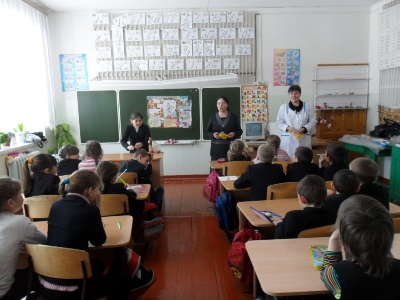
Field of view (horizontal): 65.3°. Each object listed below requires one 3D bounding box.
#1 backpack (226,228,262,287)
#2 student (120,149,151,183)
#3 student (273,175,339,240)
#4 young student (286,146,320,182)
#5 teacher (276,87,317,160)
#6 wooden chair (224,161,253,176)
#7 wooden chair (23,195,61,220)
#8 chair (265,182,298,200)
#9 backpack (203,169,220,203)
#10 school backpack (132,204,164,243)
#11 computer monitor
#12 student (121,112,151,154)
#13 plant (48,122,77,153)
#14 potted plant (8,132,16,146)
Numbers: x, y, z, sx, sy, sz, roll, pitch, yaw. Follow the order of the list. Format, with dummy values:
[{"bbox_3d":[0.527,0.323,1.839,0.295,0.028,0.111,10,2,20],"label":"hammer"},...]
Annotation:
[{"bbox_3d":[0.297,0.682,2.046,0.190,0.380,0.270,-4,8,-14],"label":"backpack"},{"bbox_3d":[-0.633,0.469,3.339,0.420,1.000,0.560,1,9,20],"label":"student"},{"bbox_3d":[0.626,0.618,2.008,0.430,1.000,0.600,-2,8,-6],"label":"student"},{"bbox_3d":[1.010,0.474,3.174,0.420,1.070,0.620,-2,9,-2],"label":"young student"},{"bbox_3d":[1.445,-0.106,4.708,0.580,1.710,0.360,0,9,10],"label":"teacher"},{"bbox_3d":[0.483,0.497,3.713,0.390,0.790,0.430,-2,8,-2],"label":"wooden chair"},{"bbox_3d":[-1.254,0.744,2.819,0.390,0.770,0.440,-1,9,1],"label":"wooden chair"},{"bbox_3d":[0.781,0.633,2.949,0.380,0.710,0.420,-2,8,-2],"label":"chair"},{"bbox_3d":[0.127,0.469,4.009,0.190,0.410,0.290,-4,8,-16],"label":"backpack"},{"bbox_3d":[-0.477,0.657,2.850,0.270,0.350,0.190,-9,12,-41],"label":"school backpack"},{"bbox_3d":[0.972,-0.340,5.704,0.380,0.350,0.380,-2,8,-2],"label":"computer monitor"},{"bbox_3d":[-0.927,0.127,4.635,0.450,1.340,0.300,-2,8,-5],"label":"student"},{"bbox_3d":[-2.279,-0.222,5.146,0.450,0.600,0.400,-2,8,-2],"label":"plant"},{"bbox_3d":[-2.540,-0.139,4.220,0.110,0.200,0.110,-2,8,-2],"label":"potted plant"}]

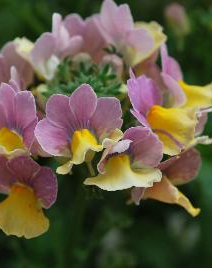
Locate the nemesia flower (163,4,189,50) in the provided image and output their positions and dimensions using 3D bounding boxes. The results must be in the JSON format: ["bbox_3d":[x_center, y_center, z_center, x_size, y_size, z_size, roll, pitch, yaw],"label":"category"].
[{"bbox_3d":[0.028,-0.042,0.360,0.010,0.018,0.010,0,24,0],"label":"nemesia flower"}]

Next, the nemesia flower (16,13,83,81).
[{"bbox_3d":[-0.017,-0.027,0.280,0.019,0.019,0.015,-16,39,-32],"label":"nemesia flower"}]

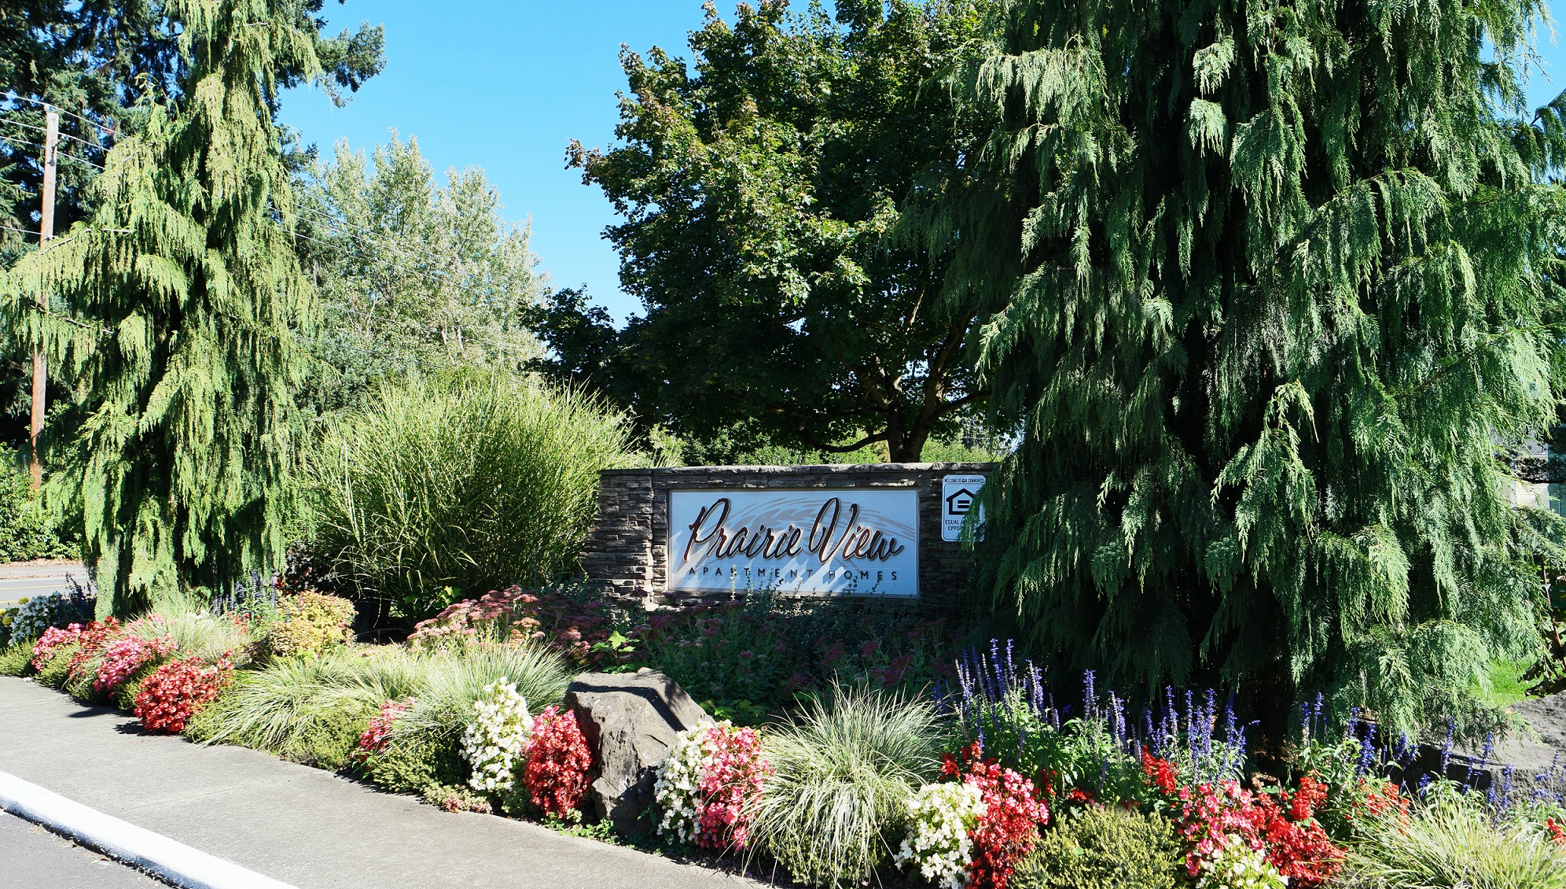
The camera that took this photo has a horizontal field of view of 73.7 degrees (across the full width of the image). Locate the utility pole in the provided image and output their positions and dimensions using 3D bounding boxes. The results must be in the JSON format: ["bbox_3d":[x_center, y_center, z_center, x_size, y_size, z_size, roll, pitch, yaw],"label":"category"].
[{"bbox_3d":[-20.789,-3.091,29.225,0.300,12.924,0.300,2,-4,-36],"label":"utility pole"}]

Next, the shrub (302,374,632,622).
[{"bbox_3d":[-2.581,0.457,8.488,2.500,2.000,2.400,1,-3,-17],"label":"shrub"}]

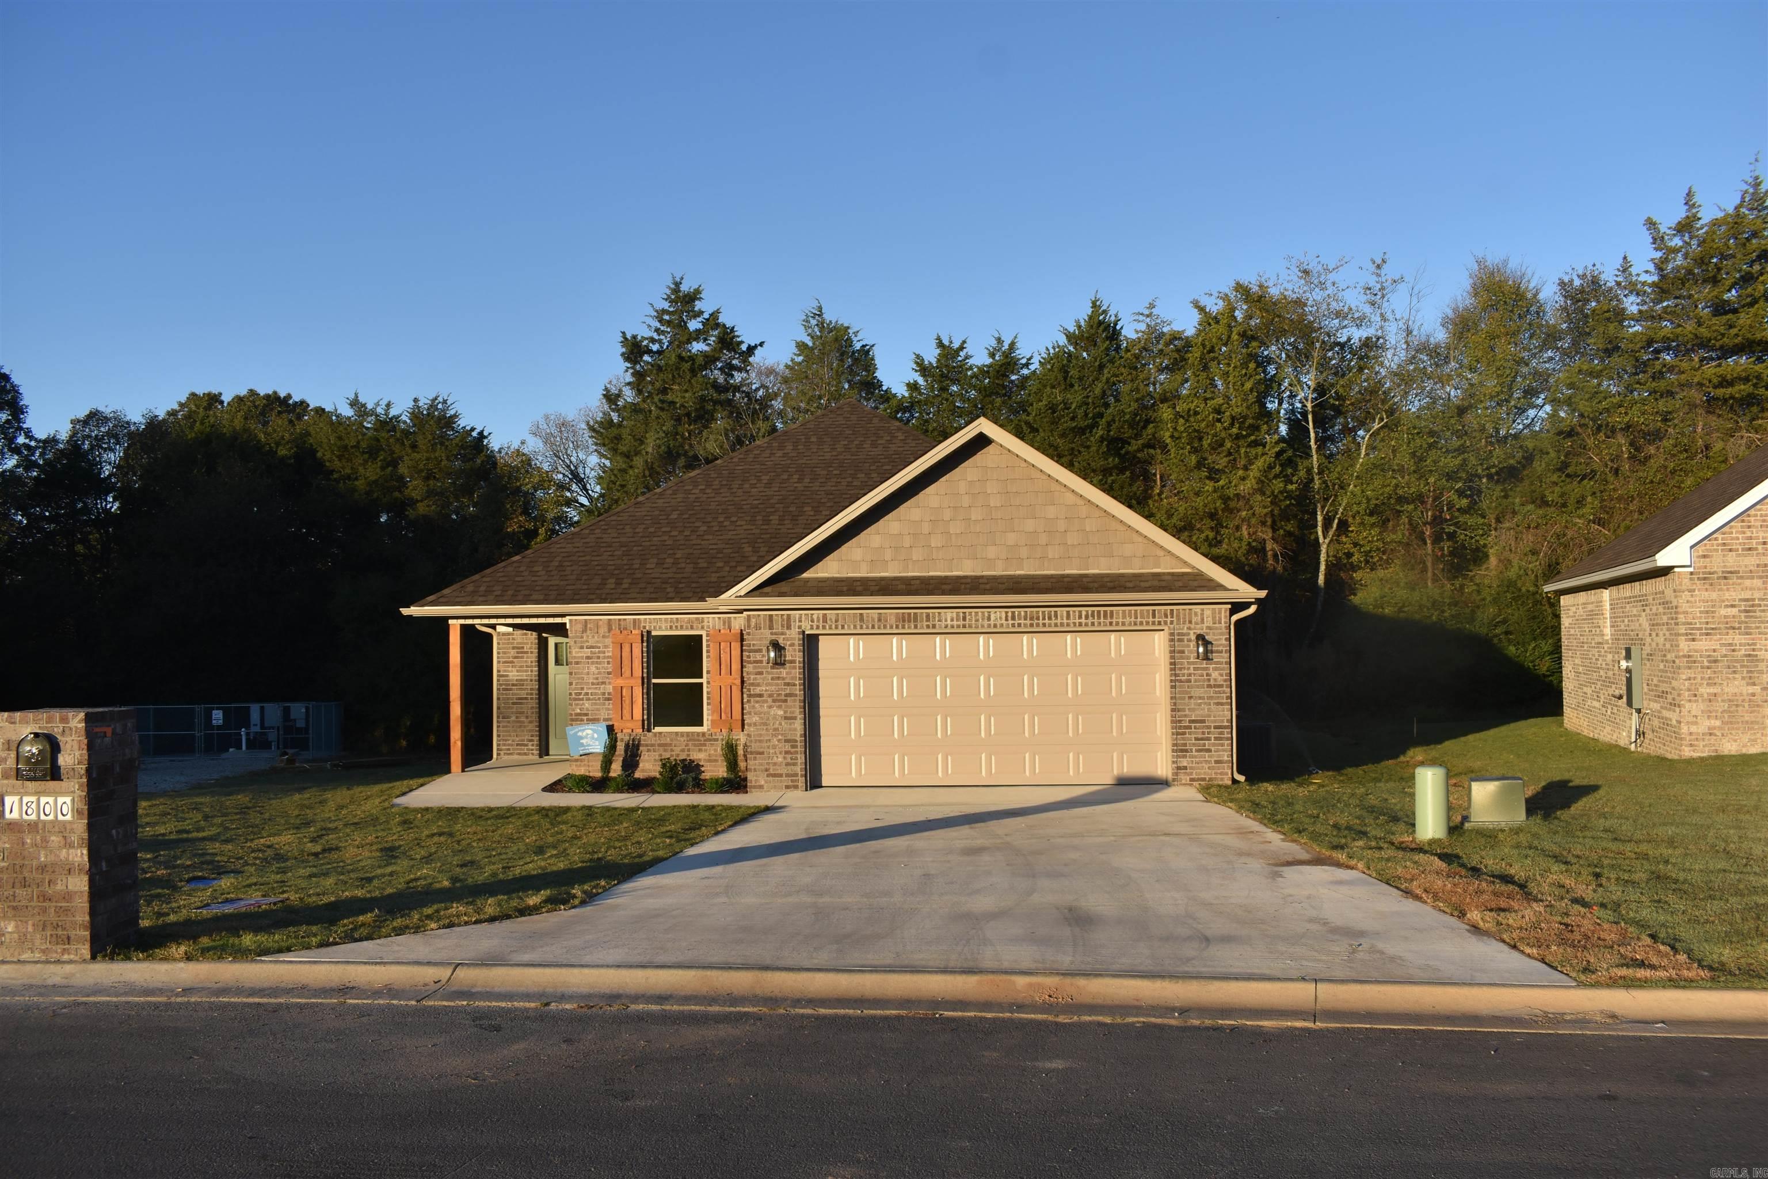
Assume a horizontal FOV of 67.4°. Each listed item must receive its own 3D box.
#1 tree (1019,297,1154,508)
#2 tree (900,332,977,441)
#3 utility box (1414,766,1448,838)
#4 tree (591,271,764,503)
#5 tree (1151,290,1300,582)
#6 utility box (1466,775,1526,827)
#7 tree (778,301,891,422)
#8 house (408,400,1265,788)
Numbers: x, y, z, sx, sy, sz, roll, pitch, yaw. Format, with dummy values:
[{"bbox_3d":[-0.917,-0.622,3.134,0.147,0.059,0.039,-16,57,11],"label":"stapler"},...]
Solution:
[{"bbox_3d":[5.851,-2.347,36.830,4.200,11.663,4.200,-1,-2,3],"label":"tree"},{"bbox_3d":[1.858,-1.991,39.833,3.300,11.449,3.300,-1,-2,3],"label":"tree"},{"bbox_3d":[5.062,1.959,12.267,0.296,0.687,0.296,-1,-2,3],"label":"utility box"},{"bbox_3d":[-5.898,-2.633,38.312,5.200,12.878,5.200,-1,-2,3],"label":"tree"},{"bbox_3d":[9.015,-2.217,34.340,4.000,10.962,4.000,-1,-2,3],"label":"tree"},{"bbox_3d":[5.907,2.068,13.014,0.579,0.486,0.450,-1,-2,5],"label":"utility box"},{"bbox_3d":[-1.560,-2.652,42.307,4.400,13.218,4.400,-1,-2,3],"label":"tree"},{"bbox_3d":[-0.660,-0.365,25.686,12.396,6.617,15.600,-1,-2,3],"label":"house"}]

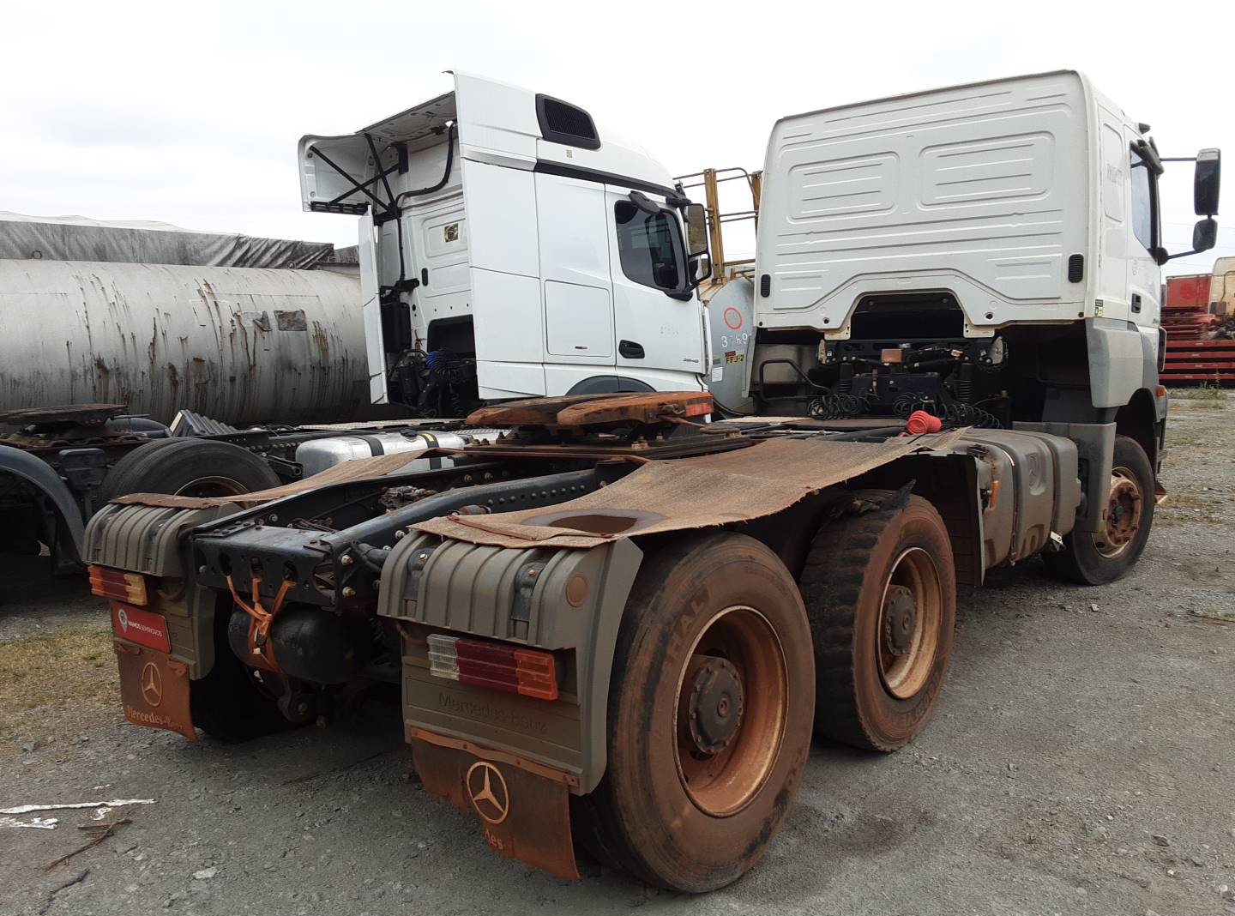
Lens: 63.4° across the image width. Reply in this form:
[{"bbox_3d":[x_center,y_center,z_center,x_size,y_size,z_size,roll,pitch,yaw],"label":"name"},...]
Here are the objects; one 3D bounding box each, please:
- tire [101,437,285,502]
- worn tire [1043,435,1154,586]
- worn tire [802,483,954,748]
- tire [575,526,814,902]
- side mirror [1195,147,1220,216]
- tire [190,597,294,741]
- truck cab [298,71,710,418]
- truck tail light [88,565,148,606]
[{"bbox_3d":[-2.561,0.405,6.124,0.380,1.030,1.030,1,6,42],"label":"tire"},{"bbox_3d":[3.316,0.355,6.896,1.030,1.030,0.290,-4,5,-32],"label":"worn tire"},{"bbox_3d":[1.059,0.631,3.992,0.290,1.030,1.030,2,5,39],"label":"worn tire"},{"bbox_3d":[0.252,0.728,2.982,0.290,1.030,1.030,2,5,39],"label":"tire"},{"bbox_3d":[4.164,-1.947,7.050,0.090,0.460,0.180,-3,5,-23],"label":"side mirror"},{"bbox_3d":[-1.521,0.682,4.319,0.290,1.030,1.030,2,5,39],"label":"tire"},{"bbox_3d":[-1.003,-1.516,9.387,2.500,2.900,2.950,1,6,42],"label":"truck cab"},{"bbox_3d":[-1.831,0.469,3.710,0.440,0.115,0.070,2,6,39],"label":"truck tail light"}]

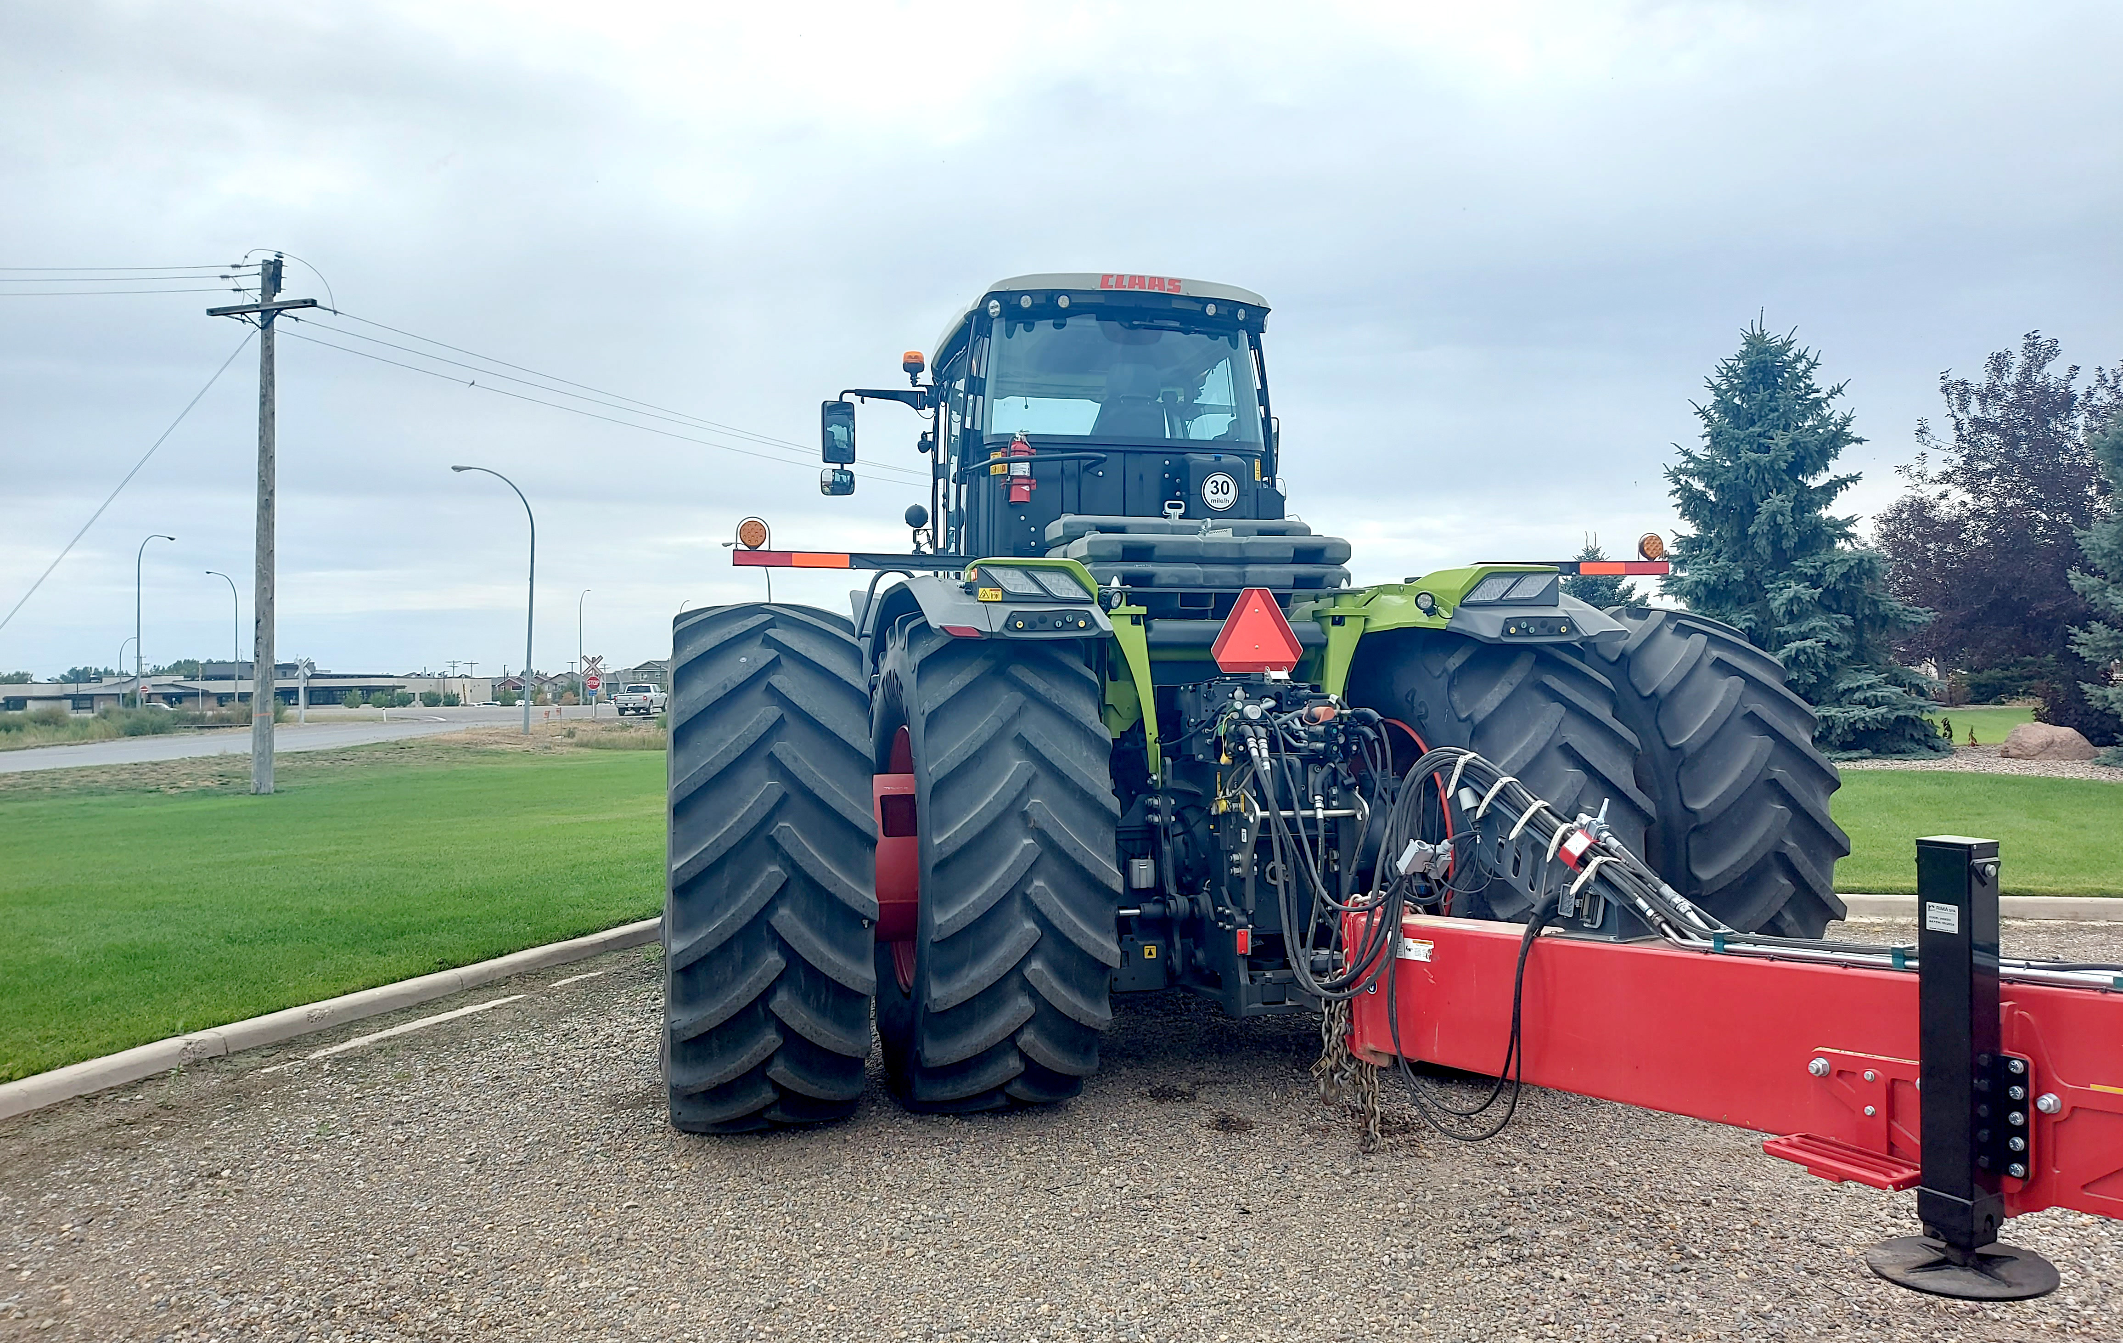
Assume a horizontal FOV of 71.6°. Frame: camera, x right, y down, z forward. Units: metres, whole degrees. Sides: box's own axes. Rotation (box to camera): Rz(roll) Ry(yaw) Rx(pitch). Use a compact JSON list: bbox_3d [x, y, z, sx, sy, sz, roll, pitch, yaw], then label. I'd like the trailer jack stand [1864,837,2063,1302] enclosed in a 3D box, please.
[{"bbox_3d":[2.662,1.133,4.364,0.490,1.266,0.490,0,-1,-31],"label":"trailer jack stand"}]

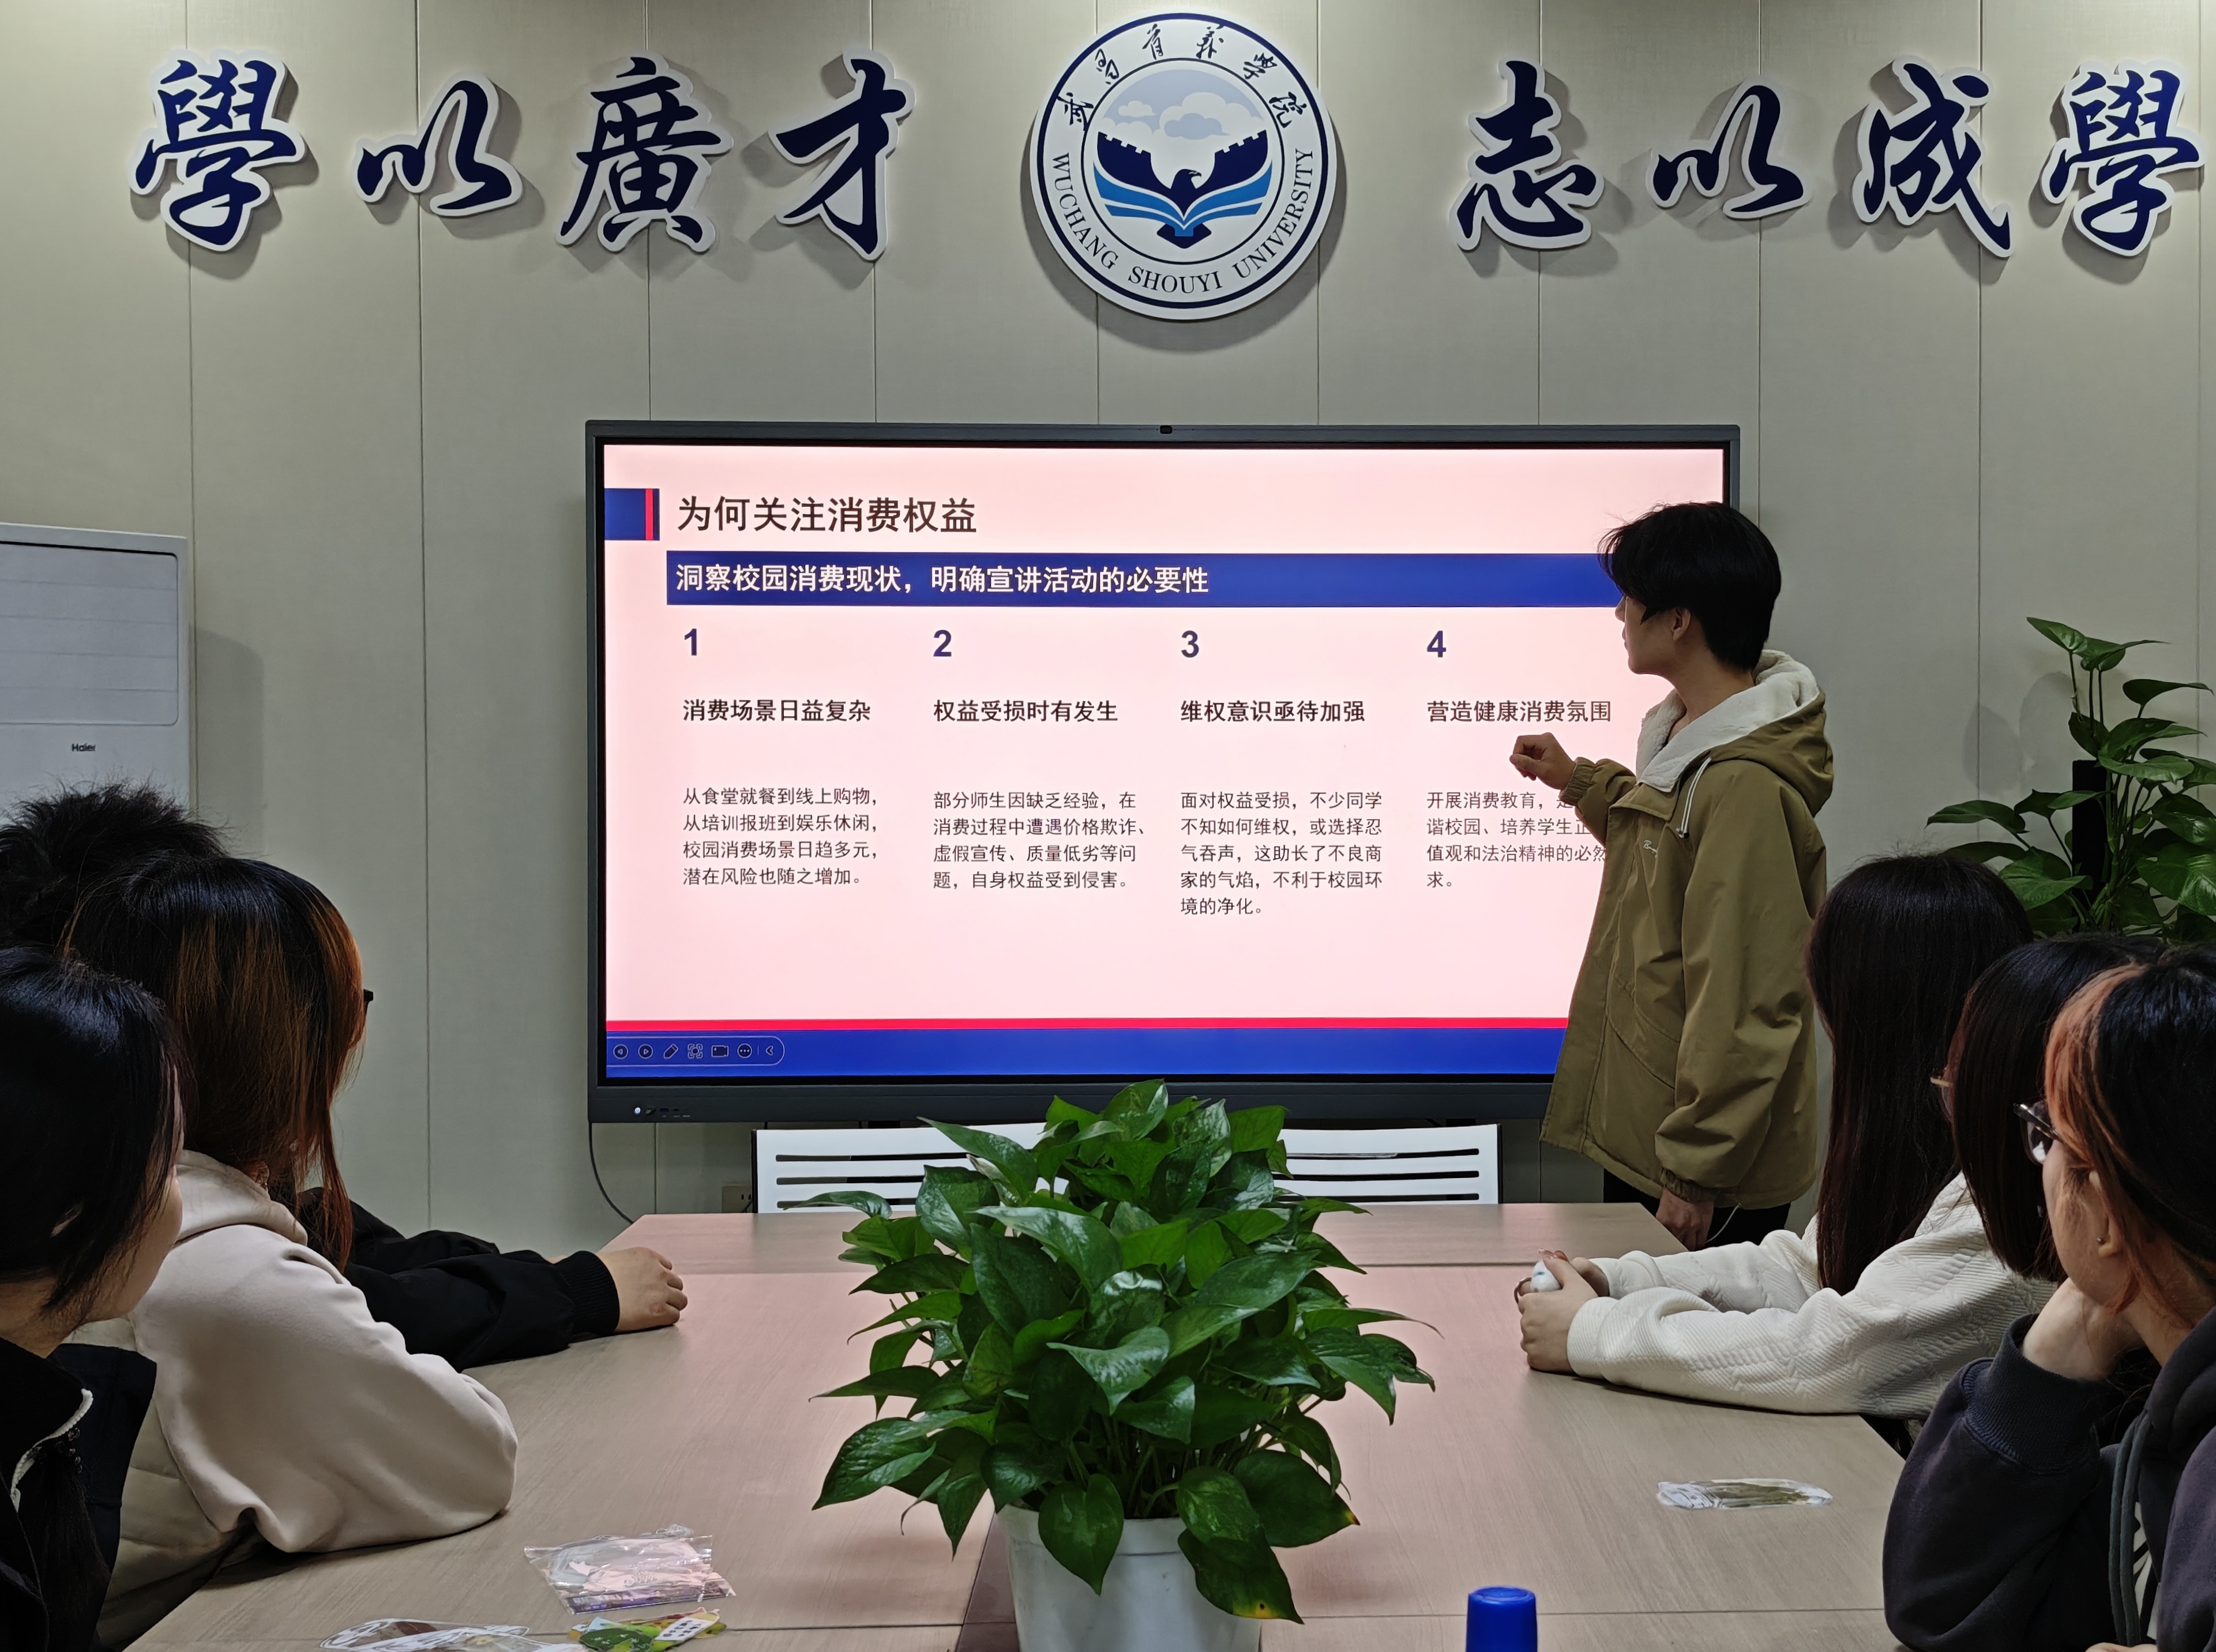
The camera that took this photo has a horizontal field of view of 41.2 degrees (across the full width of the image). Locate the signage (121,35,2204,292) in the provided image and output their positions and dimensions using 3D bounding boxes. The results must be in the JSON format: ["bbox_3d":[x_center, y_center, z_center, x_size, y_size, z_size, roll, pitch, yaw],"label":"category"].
[{"bbox_3d":[0.111,-1.139,5.047,3.540,0.370,0.040,0,1,-1],"label":"signage"}]

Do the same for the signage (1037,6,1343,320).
[{"bbox_3d":[0.128,-1.125,5.048,0.525,0.525,0.040,0,1,-1],"label":"signage"}]

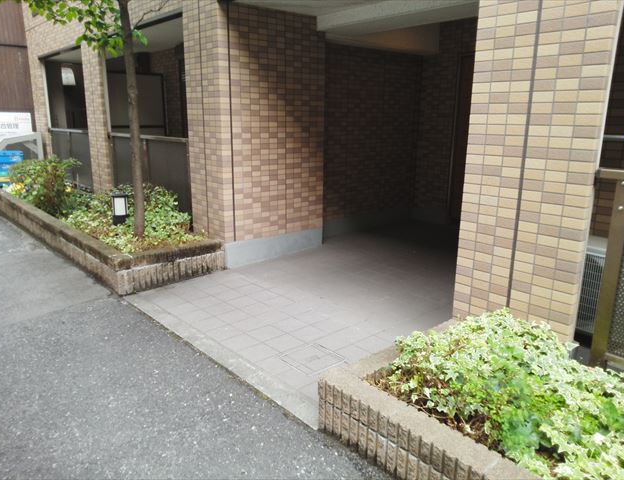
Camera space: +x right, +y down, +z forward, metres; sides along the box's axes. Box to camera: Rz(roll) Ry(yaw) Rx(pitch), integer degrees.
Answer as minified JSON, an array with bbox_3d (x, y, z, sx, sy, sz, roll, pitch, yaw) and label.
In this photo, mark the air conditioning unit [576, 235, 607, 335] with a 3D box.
[{"bbox_3d":[1.715,0.282,2.967,0.300,0.530,0.760,-11,18,-40],"label":"air conditioning unit"}]

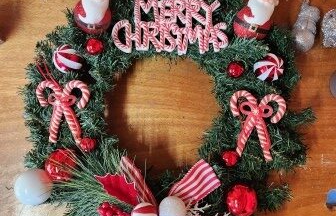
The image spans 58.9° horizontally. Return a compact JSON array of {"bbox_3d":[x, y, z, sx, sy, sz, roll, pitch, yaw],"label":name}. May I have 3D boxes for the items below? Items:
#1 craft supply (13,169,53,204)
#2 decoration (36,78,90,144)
[{"bbox_3d":[-0.275,0.161,0.610,0.073,0.073,0.073,0,85,0],"label":"craft supply"},{"bbox_3d":[-0.211,0.008,0.600,0.108,0.023,0.135,0,87,0],"label":"decoration"}]

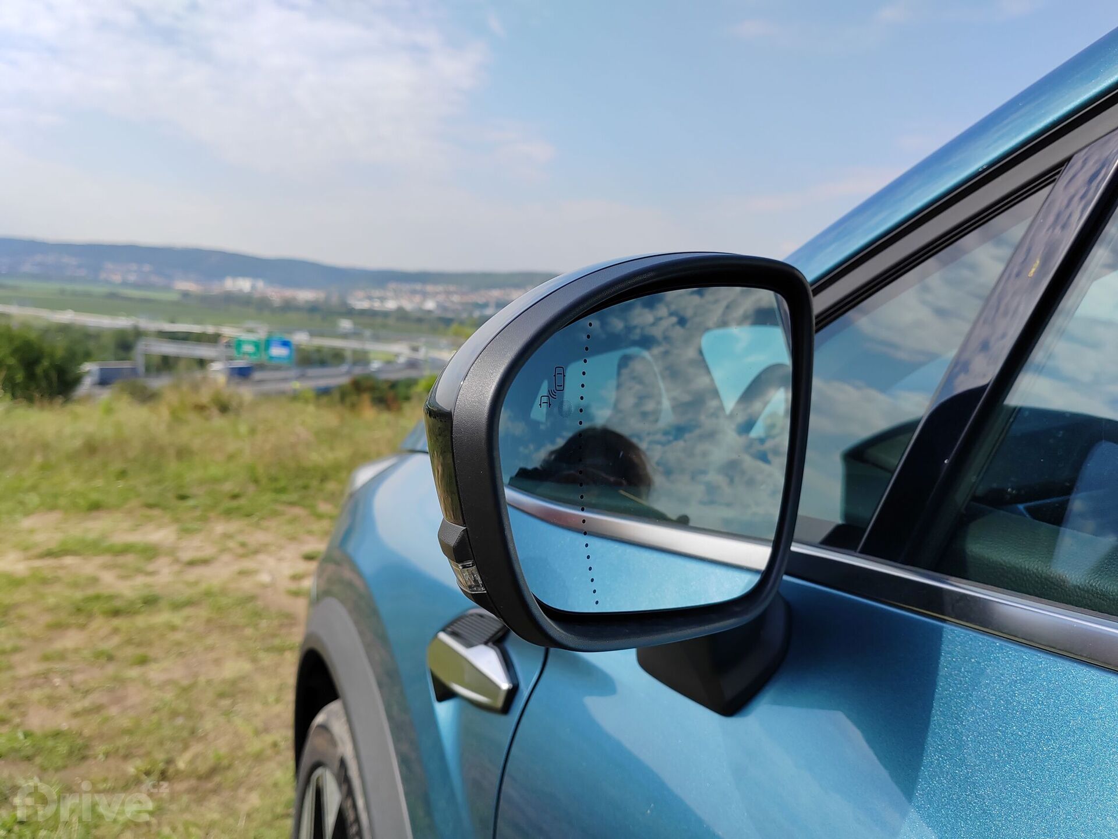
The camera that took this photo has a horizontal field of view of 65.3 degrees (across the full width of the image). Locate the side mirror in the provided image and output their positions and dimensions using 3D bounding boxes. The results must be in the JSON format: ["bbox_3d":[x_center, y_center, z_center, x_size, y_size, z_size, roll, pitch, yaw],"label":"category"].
[{"bbox_3d":[0.019,0.005,0.461,0.230,0.180,0.108,-6,12,-36],"label":"side mirror"}]

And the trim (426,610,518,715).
[{"bbox_3d":[-0.066,0.186,0.670,0.036,0.070,0.128,-5,11,-32],"label":"trim"}]

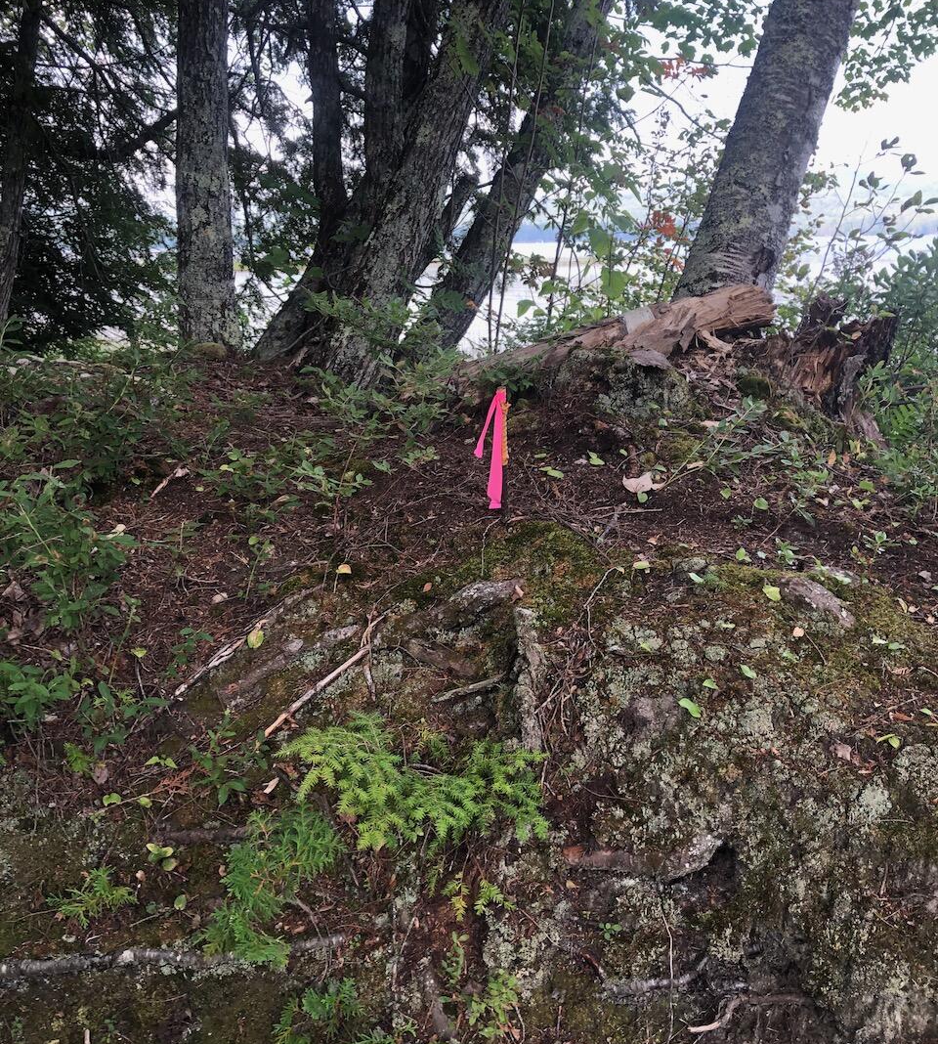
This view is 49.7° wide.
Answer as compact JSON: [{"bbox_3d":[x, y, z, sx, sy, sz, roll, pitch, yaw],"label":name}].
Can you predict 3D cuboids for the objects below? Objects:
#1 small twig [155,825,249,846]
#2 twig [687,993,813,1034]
[{"bbox_3d":[-0.491,0.576,1.860,0.165,0.030,0.030,0,16,0],"label":"small twig"},{"bbox_3d":[0.470,0.825,1.700,0.205,0.060,0.055,0,16,0],"label":"twig"}]

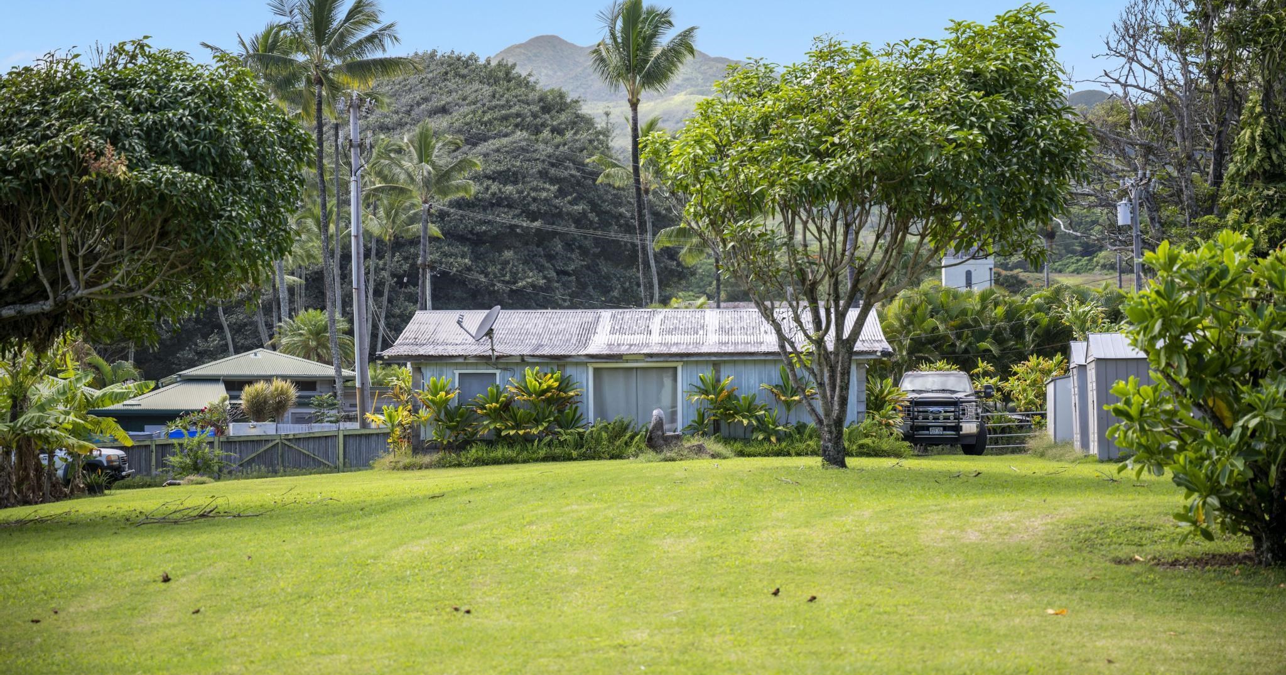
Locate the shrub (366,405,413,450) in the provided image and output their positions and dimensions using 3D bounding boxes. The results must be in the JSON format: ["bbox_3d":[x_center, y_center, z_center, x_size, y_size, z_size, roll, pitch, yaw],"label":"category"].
[{"bbox_3d":[-4.979,1.802,49.269,0.930,0.990,0.900,0,-2,0],"label":"shrub"}]

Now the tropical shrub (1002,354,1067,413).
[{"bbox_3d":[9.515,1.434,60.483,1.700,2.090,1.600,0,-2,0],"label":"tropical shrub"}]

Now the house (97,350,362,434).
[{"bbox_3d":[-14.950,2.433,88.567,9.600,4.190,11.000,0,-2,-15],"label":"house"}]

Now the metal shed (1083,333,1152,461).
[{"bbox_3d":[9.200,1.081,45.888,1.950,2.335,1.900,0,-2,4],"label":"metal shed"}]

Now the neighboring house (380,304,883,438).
[{"bbox_3d":[0.050,0.894,54.696,10.100,3.192,10.000,0,-2,2],"label":"neighboring house"}]

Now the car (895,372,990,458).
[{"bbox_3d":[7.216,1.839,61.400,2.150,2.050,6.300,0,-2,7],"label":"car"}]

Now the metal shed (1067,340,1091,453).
[{"bbox_3d":[10.300,1.270,51.800,2.600,2.380,2.200,0,-2,6],"label":"metal shed"}]

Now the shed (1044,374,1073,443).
[{"bbox_3d":[9.400,1.578,53.177,1.400,1.611,1.600,0,-2,4],"label":"shed"}]

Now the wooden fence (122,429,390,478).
[{"bbox_3d":[-10.871,3.250,70.000,7.600,1.350,0.160,0,-2,0],"label":"wooden fence"}]

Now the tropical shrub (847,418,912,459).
[{"bbox_3d":[4.674,1.970,49.500,1.400,0.840,1.200,0,-2,0],"label":"tropical shrub"}]

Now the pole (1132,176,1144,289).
[{"bbox_3d":[17.088,-0.864,86.000,0.380,9.100,0.380,-1,-2,0],"label":"pole"}]

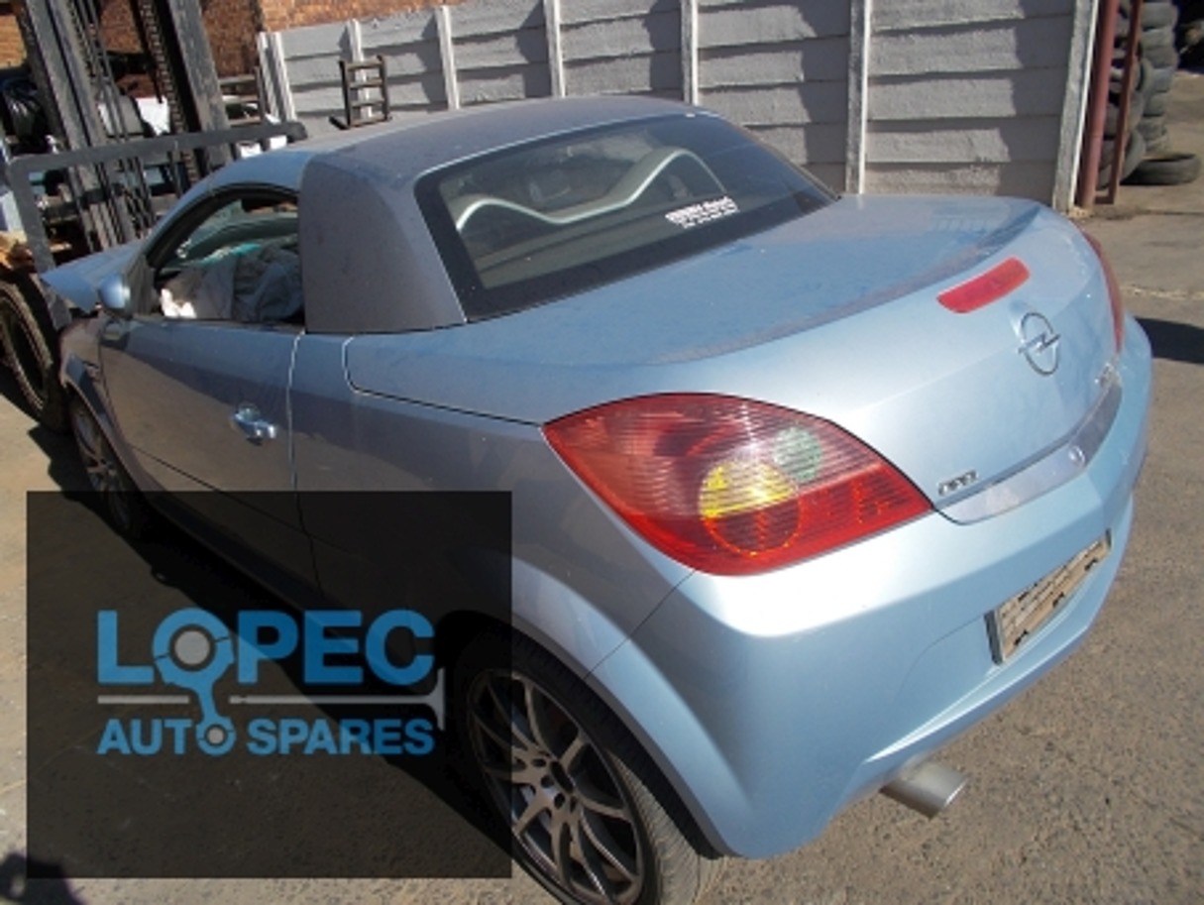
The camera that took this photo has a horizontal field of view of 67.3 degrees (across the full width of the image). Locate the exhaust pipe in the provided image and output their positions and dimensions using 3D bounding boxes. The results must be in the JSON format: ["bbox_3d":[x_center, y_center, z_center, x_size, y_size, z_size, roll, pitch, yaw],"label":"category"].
[{"bbox_3d":[0.520,0.553,1.543,0.096,0.091,0.172,-24,29,-38],"label":"exhaust pipe"}]

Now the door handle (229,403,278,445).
[{"bbox_3d":[-0.790,-0.065,2.040,0.051,0.066,0.197,-24,29,-38],"label":"door handle"}]

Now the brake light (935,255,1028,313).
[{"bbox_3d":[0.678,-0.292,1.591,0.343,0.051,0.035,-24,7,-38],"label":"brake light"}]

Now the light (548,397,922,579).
[{"bbox_3d":[0.212,0.027,1.254,0.563,0.237,0.172,-7,23,-6],"label":"light"}]

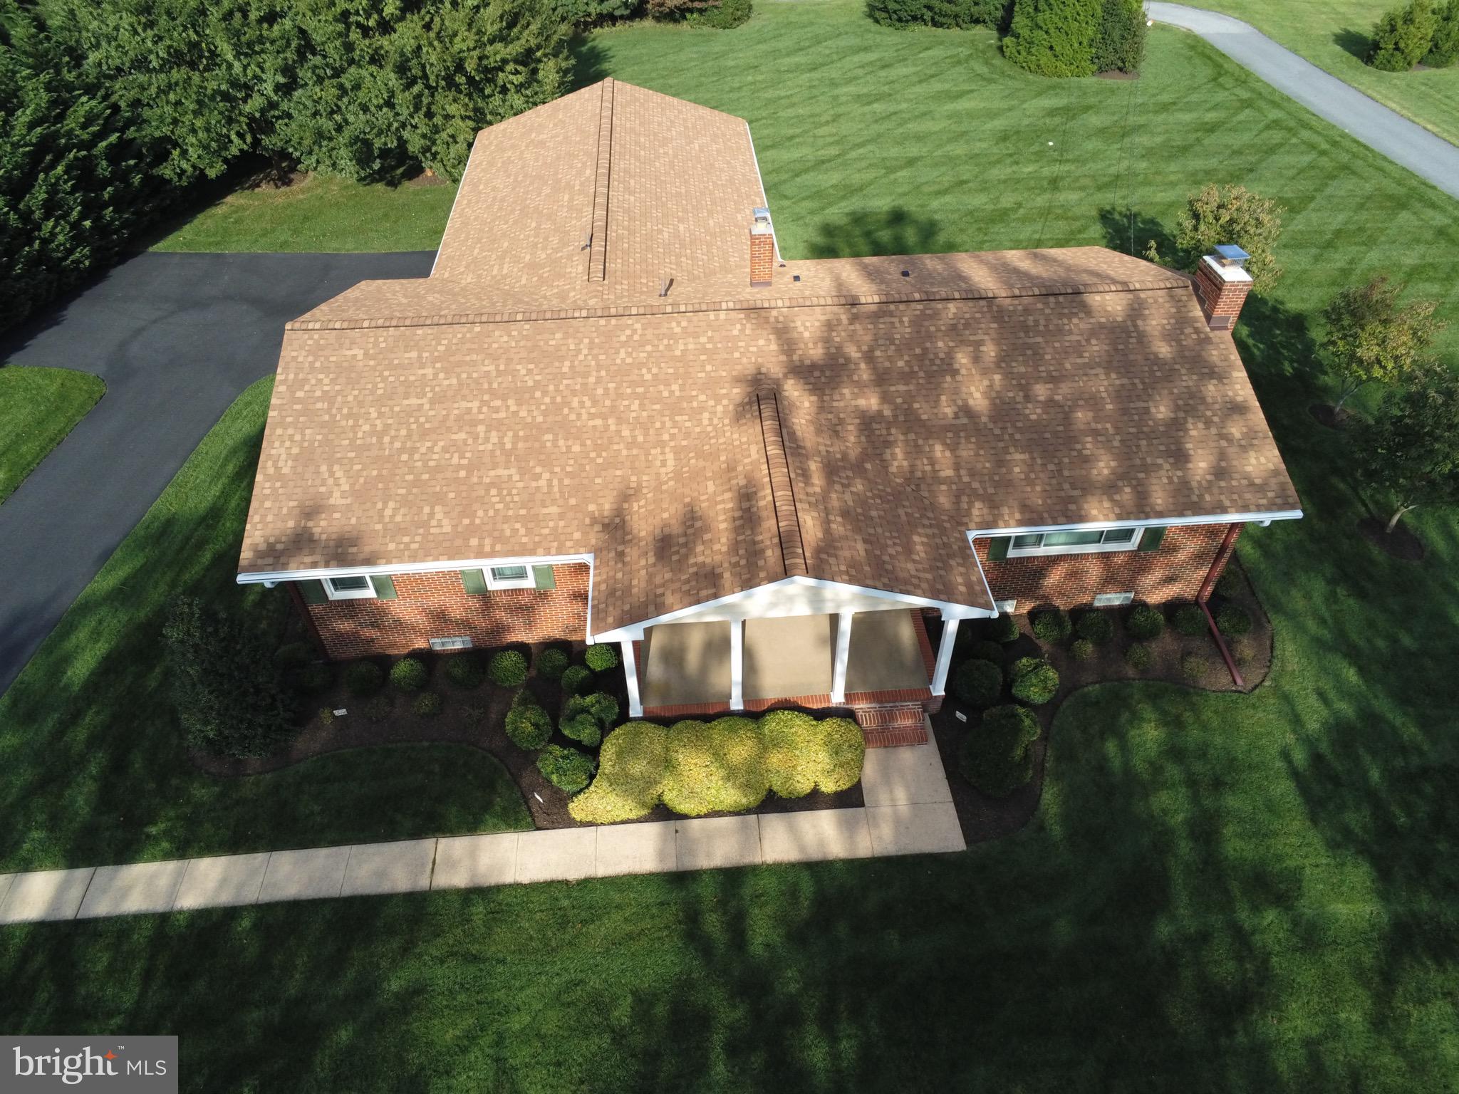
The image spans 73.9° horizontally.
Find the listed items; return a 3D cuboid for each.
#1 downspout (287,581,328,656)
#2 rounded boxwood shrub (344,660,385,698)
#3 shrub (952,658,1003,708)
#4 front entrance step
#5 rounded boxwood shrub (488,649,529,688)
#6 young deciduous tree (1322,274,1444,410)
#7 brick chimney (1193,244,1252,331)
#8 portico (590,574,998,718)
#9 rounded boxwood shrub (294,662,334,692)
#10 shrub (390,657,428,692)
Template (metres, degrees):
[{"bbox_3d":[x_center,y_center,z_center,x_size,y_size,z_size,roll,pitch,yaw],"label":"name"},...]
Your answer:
[{"bbox_3d":[-7.849,1.211,17.906,0.100,2.750,0.085,-3,44,-2],"label":"downspout"},{"bbox_3d":[-6.831,2.461,18.133,0.720,0.625,0.720,-3,44,-2],"label":"rounded boxwood shrub"},{"bbox_3d":[4.553,2.501,17.815,0.940,0.880,0.940,-4,44,-2],"label":"shrub"},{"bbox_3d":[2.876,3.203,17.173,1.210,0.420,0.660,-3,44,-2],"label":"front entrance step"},{"bbox_3d":[-4.155,2.281,18.226,0.743,0.667,0.743,-3,44,-2],"label":"rounded boxwood shrub"},{"bbox_3d":[15.311,-4.747,23.155,2.550,3.640,2.550,-3,44,-2],"label":"young deciduous tree"},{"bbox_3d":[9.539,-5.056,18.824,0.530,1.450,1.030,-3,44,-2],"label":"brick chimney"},{"bbox_3d":[0.946,0.829,16.717,6.500,3.550,2.580,-3,44,-2],"label":"portico"},{"bbox_3d":[-7.885,2.457,18.354,0.740,0.620,0.740,-4,44,-2],"label":"rounded boxwood shrub"},{"bbox_3d":[-6.074,2.401,18.324,0.690,0.680,0.690,-4,44,-2],"label":"shrub"}]

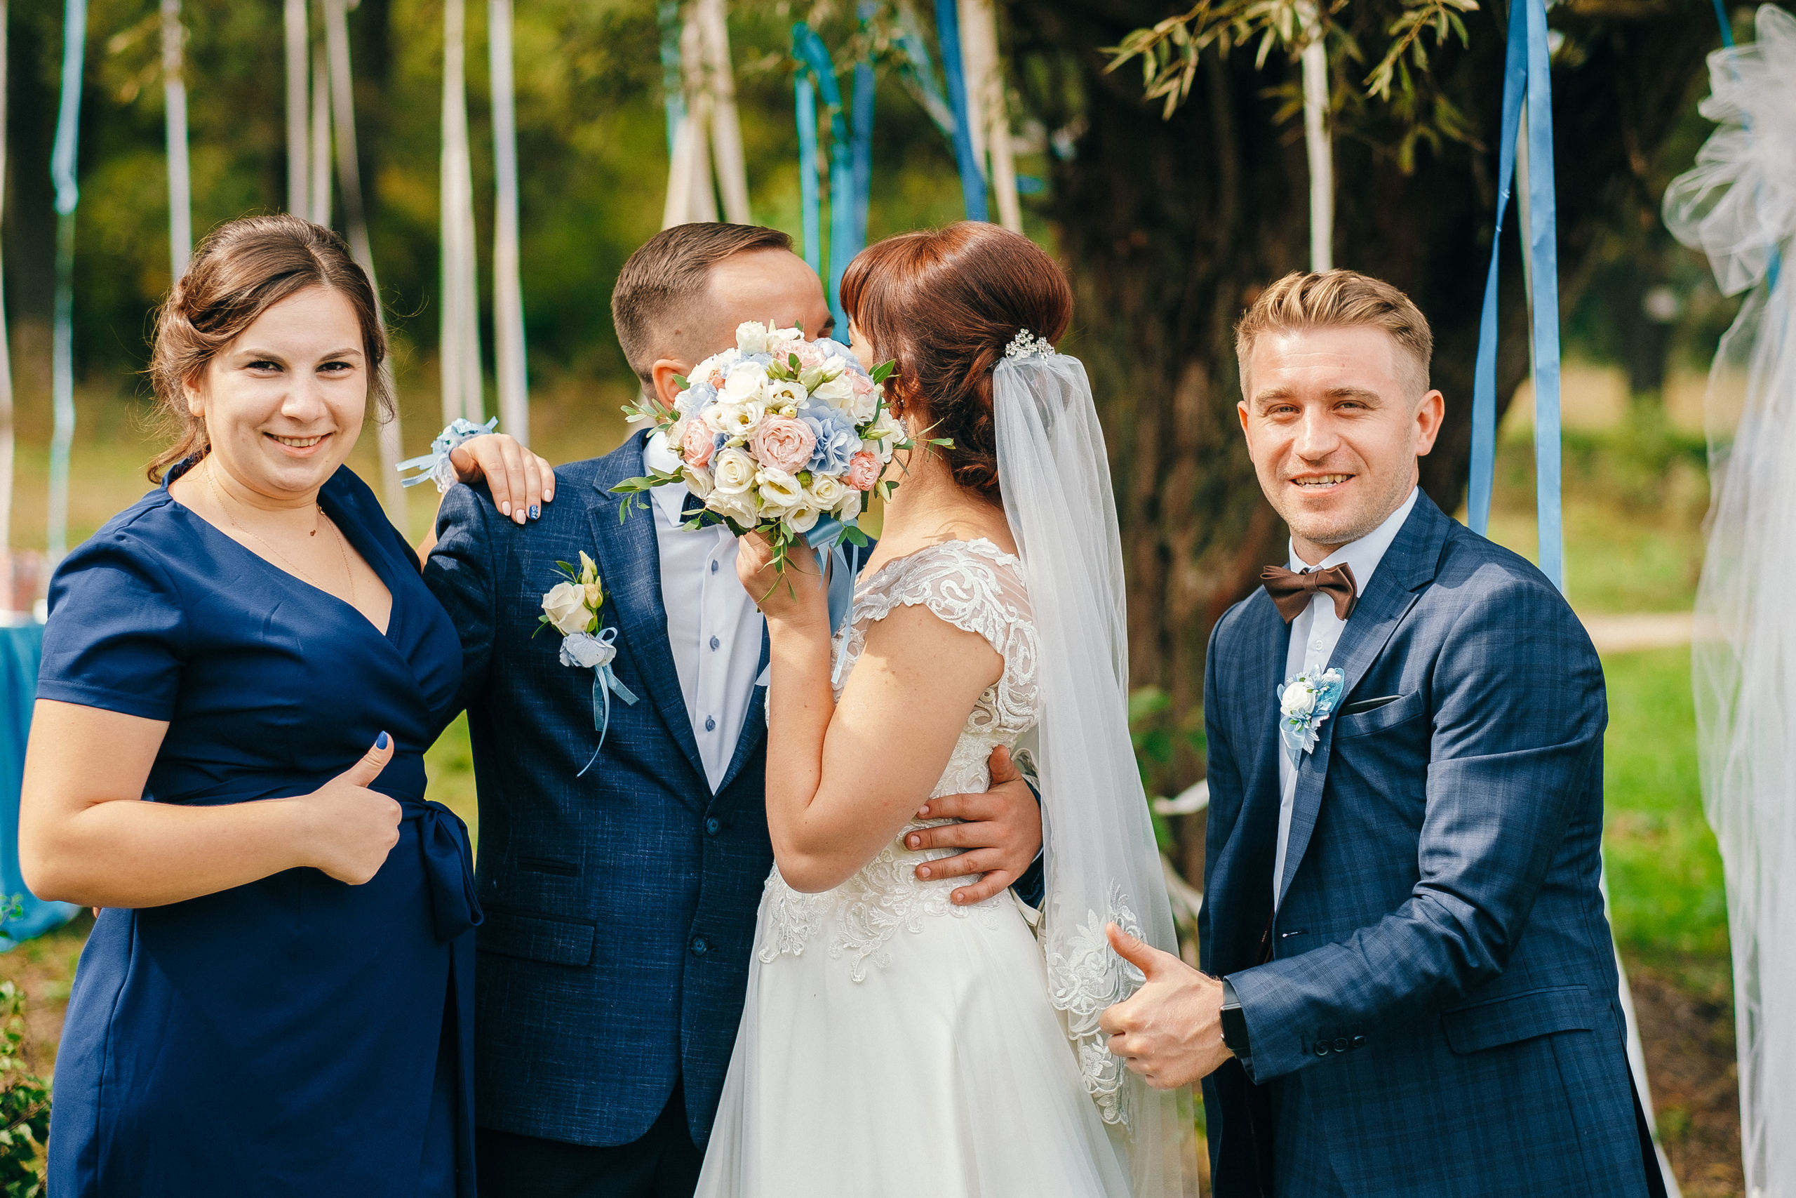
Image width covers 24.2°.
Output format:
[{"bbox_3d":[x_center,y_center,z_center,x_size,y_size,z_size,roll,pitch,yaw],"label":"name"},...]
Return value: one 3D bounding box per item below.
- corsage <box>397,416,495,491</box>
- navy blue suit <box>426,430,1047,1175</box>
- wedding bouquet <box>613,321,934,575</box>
[{"bbox_3d":[-0.416,-0.133,3.880,0.085,0.072,0.080,1,3,18],"label":"corsage"},{"bbox_3d":[-0.154,0.176,3.880,0.540,0.670,0.380,-1,3,-22],"label":"navy blue suit"},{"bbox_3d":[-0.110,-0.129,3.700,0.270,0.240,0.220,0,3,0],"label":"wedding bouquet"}]

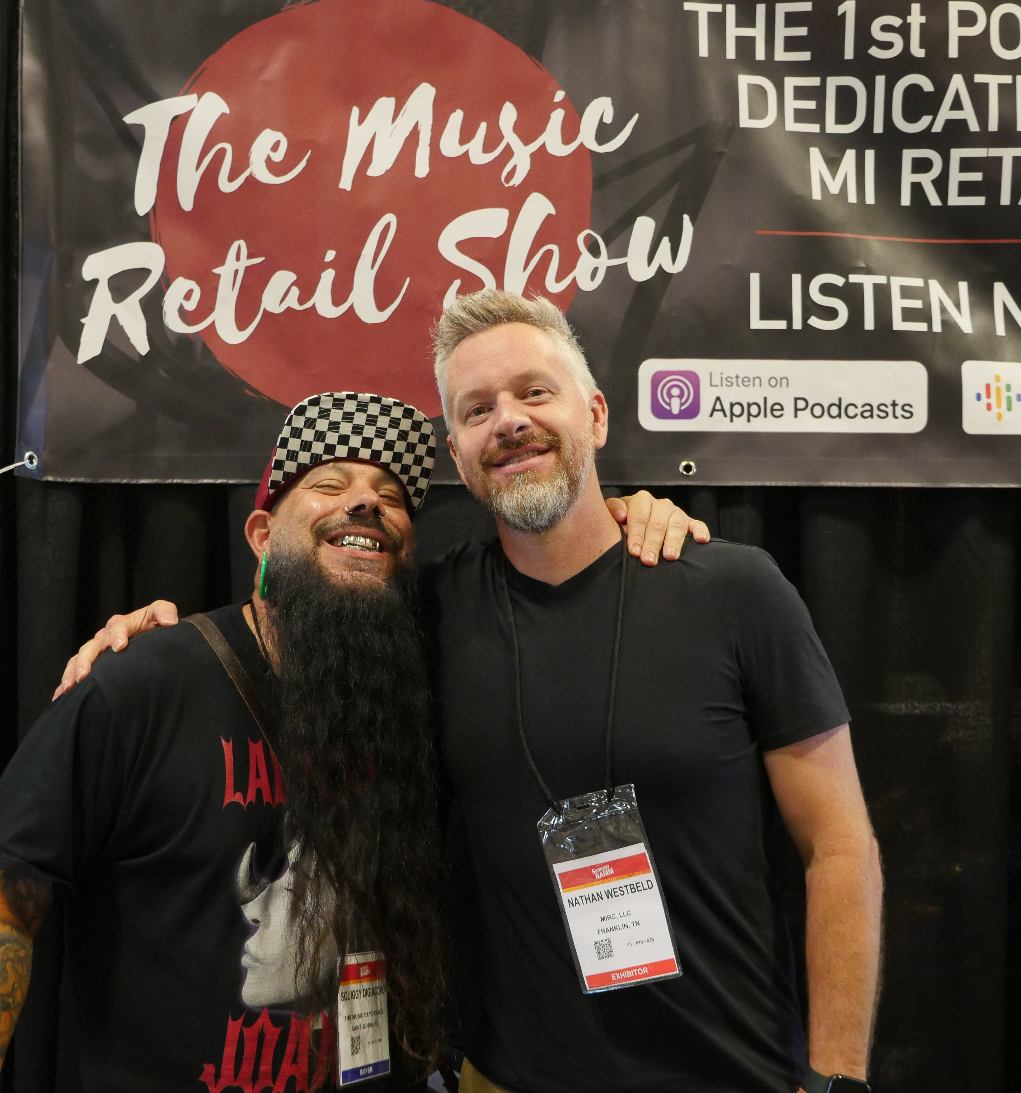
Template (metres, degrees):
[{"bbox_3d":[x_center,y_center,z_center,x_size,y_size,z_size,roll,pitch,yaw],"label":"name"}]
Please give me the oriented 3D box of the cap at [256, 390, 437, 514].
[{"bbox_3d":[-0.191,-0.106,1.603,0.182,0.140,0.255,8,-32,-17],"label":"cap"}]

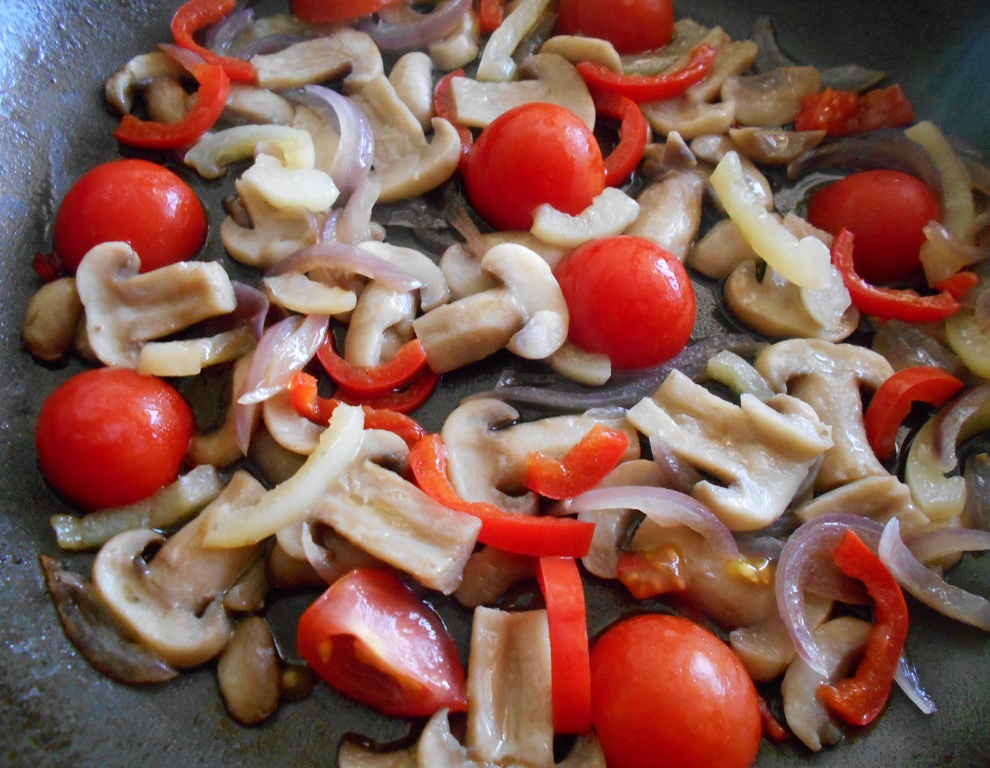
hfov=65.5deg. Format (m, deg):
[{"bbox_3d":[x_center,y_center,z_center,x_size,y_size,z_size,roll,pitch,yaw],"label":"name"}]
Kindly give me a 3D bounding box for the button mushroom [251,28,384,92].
[{"bbox_3d":[-0.048,-0.083,0.211,0.034,0.012,0.023,-9,56,-9],"label":"button mushroom"}]

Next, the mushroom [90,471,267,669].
[{"bbox_3d":[-0.061,0.037,0.160,0.028,0.013,0.035,24,64,10],"label":"mushroom"}]

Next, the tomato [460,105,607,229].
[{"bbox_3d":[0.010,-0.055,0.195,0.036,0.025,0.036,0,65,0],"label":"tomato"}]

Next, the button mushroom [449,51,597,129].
[{"bbox_3d":[0.007,-0.072,0.209,0.038,0.012,0.030,-4,62,-5],"label":"button mushroom"}]

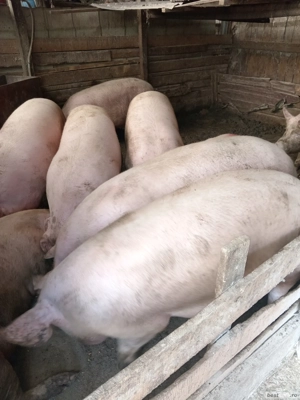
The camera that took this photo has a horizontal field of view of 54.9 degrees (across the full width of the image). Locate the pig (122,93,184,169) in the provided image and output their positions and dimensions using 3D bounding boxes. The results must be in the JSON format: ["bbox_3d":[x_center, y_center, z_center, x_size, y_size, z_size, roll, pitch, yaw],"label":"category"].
[{"bbox_3d":[0.016,-0.408,2.459,0.440,0.780,1.500,-1,31,-3],"label":"pig"}]

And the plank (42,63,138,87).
[{"bbox_3d":[-0.735,-1.676,3.852,1.537,0.136,0.030,-23,38,-31],"label":"plank"}]

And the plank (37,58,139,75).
[{"bbox_3d":[-0.761,-1.750,3.784,1.570,0.055,0.030,-24,38,-31],"label":"plank"}]

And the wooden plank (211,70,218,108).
[{"bbox_3d":[1.200,-2.086,5.347,0.150,0.587,0.060,-22,37,-32],"label":"wooden plank"}]

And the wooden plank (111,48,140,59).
[{"bbox_3d":[-0.335,-2.033,4.003,0.481,0.103,0.030,-22,37,-32],"label":"wooden plank"}]

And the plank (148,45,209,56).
[{"bbox_3d":[0.463,-2.357,4.535,1.275,0.101,0.030,-22,37,-32],"label":"plank"}]

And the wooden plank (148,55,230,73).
[{"bbox_3d":[0.699,-2.269,4.803,1.871,0.139,0.030,-22,37,-32],"label":"wooden plank"}]

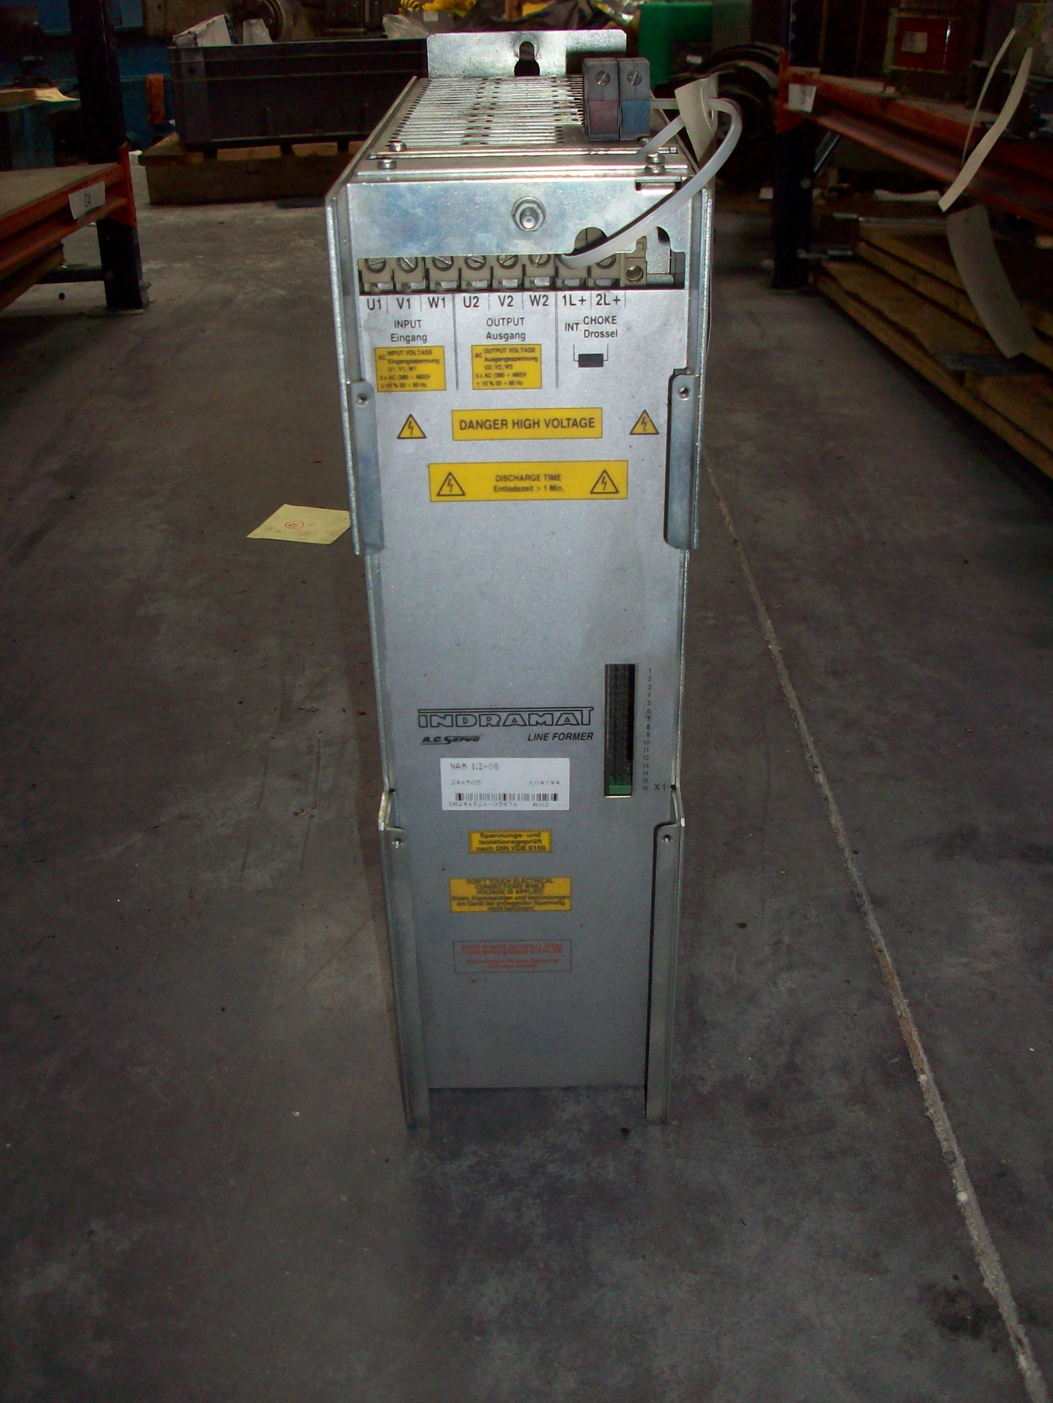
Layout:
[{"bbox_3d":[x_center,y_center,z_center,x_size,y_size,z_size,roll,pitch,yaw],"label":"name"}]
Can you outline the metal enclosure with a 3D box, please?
[{"bbox_3d":[0.002,-0.074,0.627,0.111,0.396,0.328,-1,30,1],"label":"metal enclosure"}]

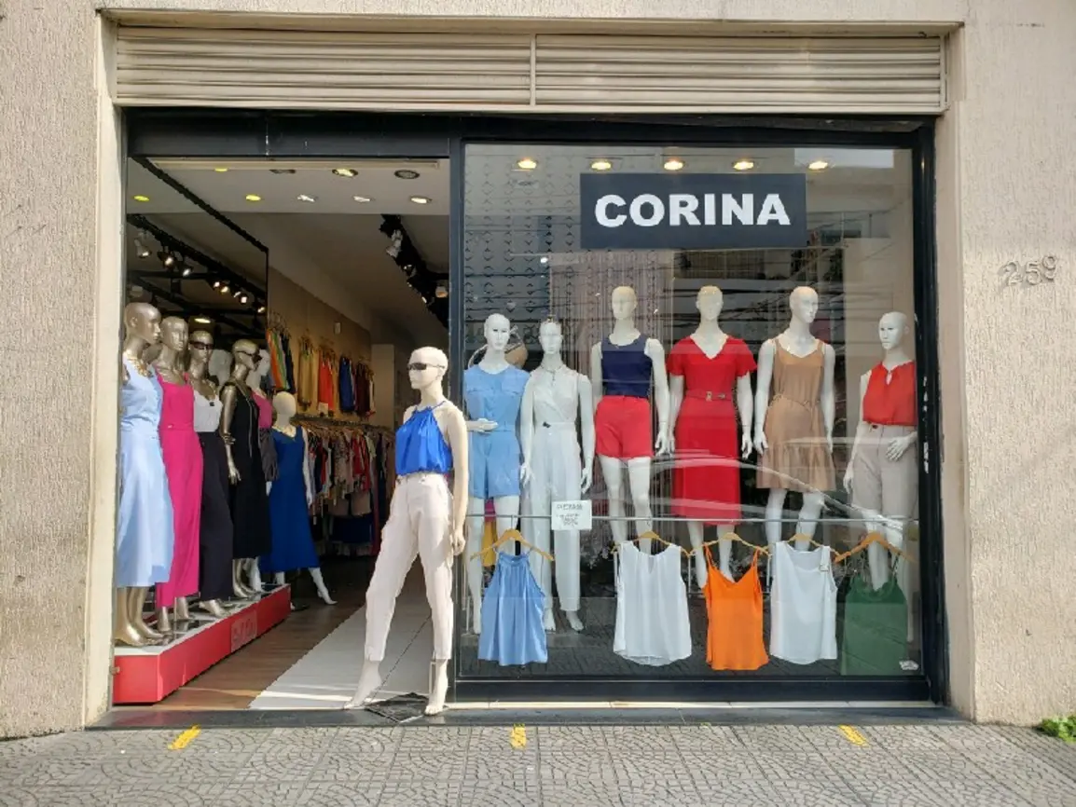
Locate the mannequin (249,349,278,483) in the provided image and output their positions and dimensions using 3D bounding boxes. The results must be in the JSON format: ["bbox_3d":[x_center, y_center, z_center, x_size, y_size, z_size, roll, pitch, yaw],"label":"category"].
[{"bbox_3d":[-2.071,0.489,6.033,0.360,1.800,0.440,-2,-4,38],"label":"mannequin"}]

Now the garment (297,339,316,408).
[{"bbox_3d":[-2.200,-0.279,7.675,0.120,0.655,0.380,0,-3,4],"label":"garment"}]

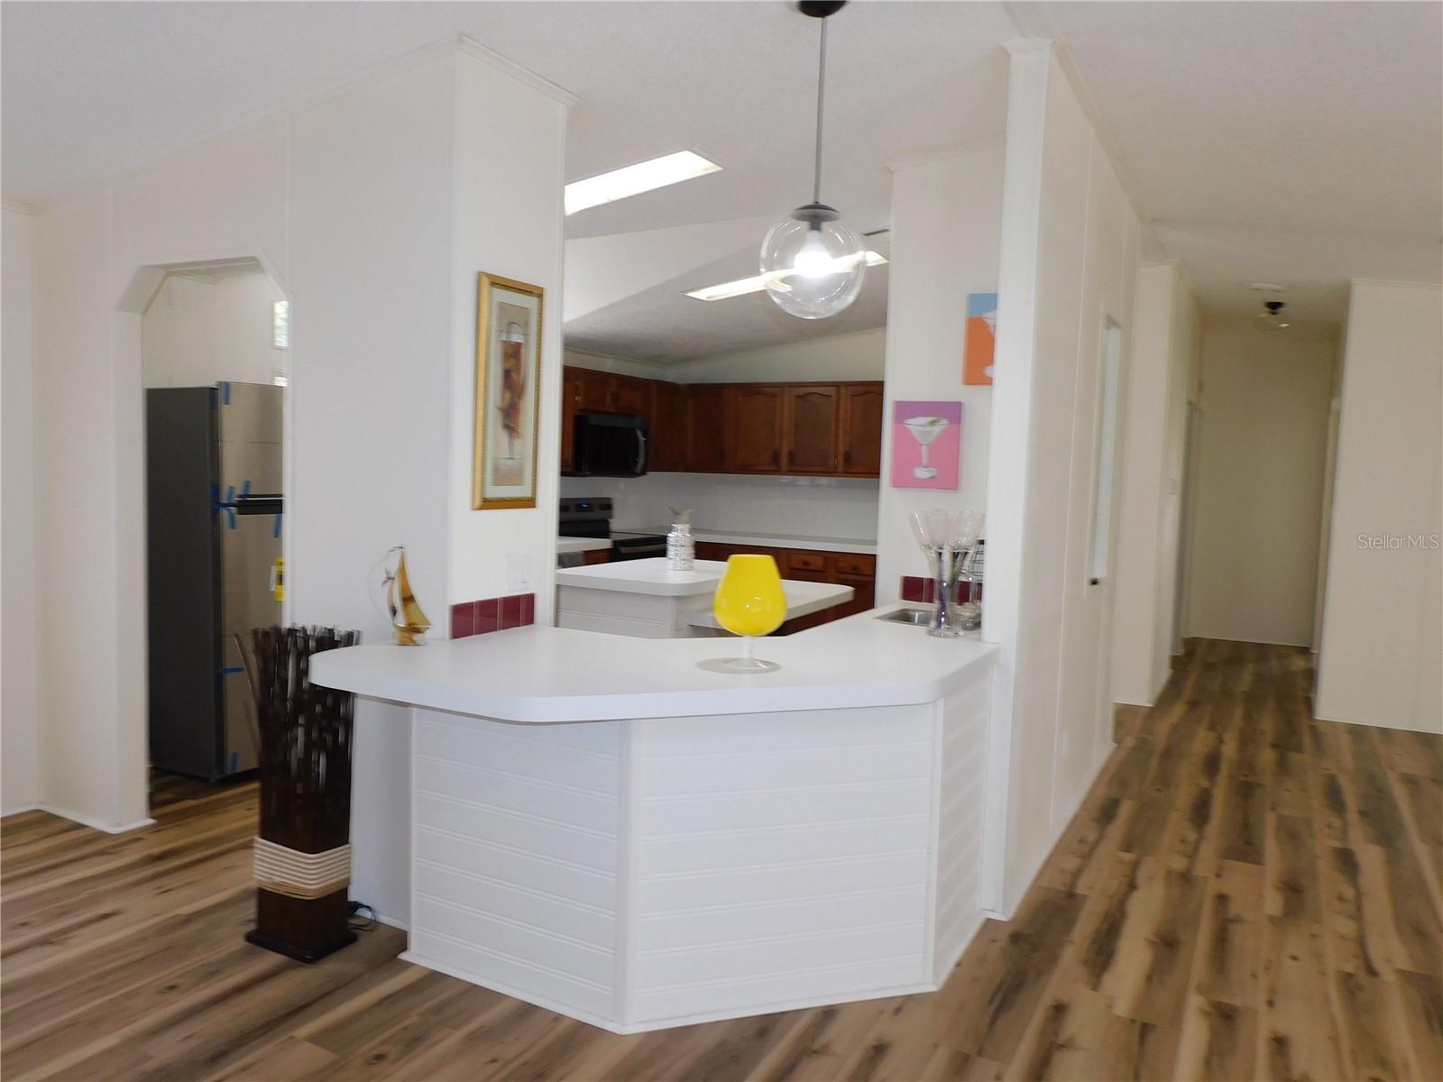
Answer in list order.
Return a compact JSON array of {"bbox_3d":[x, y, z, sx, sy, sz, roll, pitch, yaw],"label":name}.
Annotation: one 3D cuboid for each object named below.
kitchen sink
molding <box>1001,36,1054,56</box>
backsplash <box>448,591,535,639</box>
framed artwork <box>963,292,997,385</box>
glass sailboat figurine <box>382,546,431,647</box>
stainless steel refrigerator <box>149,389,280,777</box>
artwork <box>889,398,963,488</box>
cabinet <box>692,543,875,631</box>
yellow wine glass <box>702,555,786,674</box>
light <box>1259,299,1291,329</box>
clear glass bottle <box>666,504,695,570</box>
[{"bbox_3d":[0.784,0.357,3.655,0.384,0.162,0.384,4,5,29],"label":"kitchen sink"},{"bbox_3d":[0.944,-1.521,3.083,0.157,0.061,0.030,4,5,29],"label":"molding"},{"bbox_3d":[-0.698,0.229,3.094,0.010,0.104,0.382,4,5,29],"label":"backsplash"},{"bbox_3d":[1.089,-0.784,3.877,0.282,0.355,0.022,4,5,29],"label":"framed artwork"},{"bbox_3d":[-0.897,0.154,2.846,0.141,0.279,0.056,1,4,-10],"label":"glass sailboat figurine"},{"bbox_3d":[-2.312,0.149,4.849,0.808,1.747,0.798,4,5,29],"label":"stainless steel refrigerator"},{"bbox_3d":[0.829,-0.384,4.045,0.282,0.355,0.022,4,5,29],"label":"artwork"},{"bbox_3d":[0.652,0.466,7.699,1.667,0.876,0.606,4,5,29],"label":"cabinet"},{"bbox_3d":[0.079,0.188,2.684,0.197,0.297,0.197,4,5,29],"label":"yellow wine glass"},{"bbox_3d":[3.945,-1.598,7.137,0.232,0.217,0.232,4,5,29],"label":"light"},{"bbox_3d":[-0.205,-0.022,5.172,0.144,0.325,0.144,2,4,0],"label":"clear glass bottle"}]

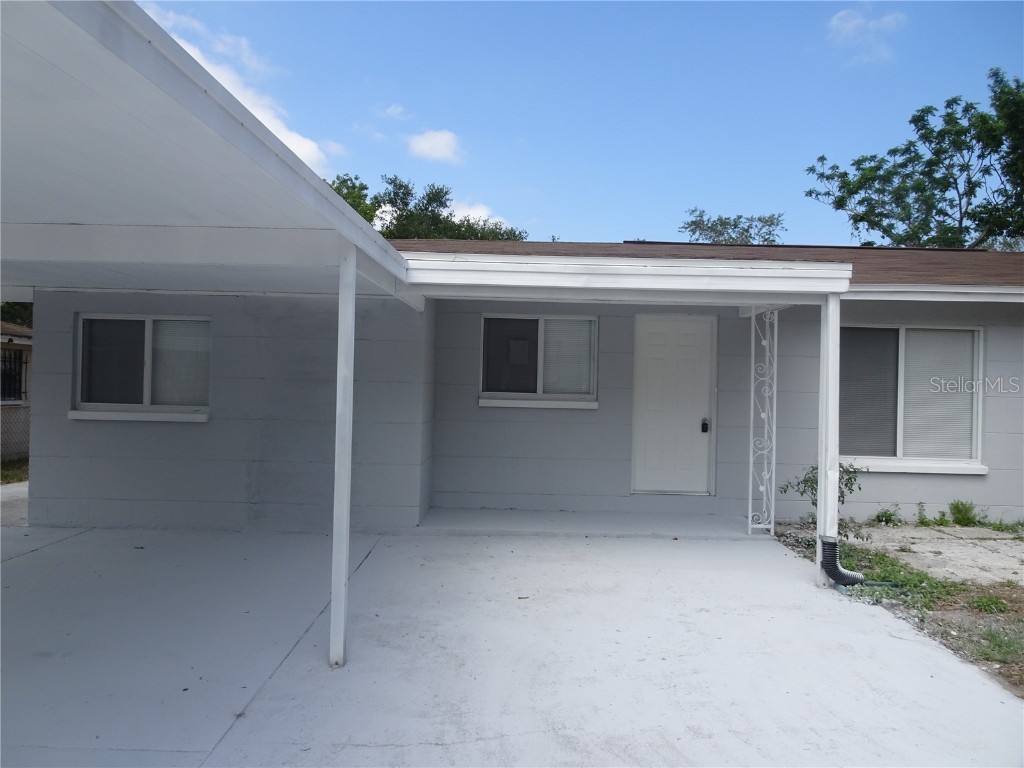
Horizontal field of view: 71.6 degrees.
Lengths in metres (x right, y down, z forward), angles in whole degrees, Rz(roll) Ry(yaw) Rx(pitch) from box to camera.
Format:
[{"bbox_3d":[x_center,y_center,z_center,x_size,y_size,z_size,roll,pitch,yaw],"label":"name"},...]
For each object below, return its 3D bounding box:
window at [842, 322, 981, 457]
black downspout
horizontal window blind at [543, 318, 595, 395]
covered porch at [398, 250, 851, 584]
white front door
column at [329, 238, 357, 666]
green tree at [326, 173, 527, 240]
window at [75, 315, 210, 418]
[{"bbox_3d":[4.458,0.106,8.082,1.790,1.520,0.100,1,-1,0],"label":"window"},{"bbox_3d":[2.593,1.370,5.574,0.340,0.380,0.140,1,-1,0],"label":"black downspout"},{"bbox_3d":[0.647,-0.315,8.146,0.630,0.870,0.045,1,-1,0],"label":"horizontal window blind"},{"bbox_3d":[0.850,0.310,6.720,3.500,2.540,2.550,1,-1,0],"label":"covered porch"},{"bbox_3d":[1.839,0.238,8.103,0.940,2.050,0.070,1,-1,0],"label":"white front door"},{"bbox_3d":[-0.950,0.394,4.024,0.083,2.370,0.083,1,-1,0],"label":"column"},{"bbox_3d":[-2.905,-1.963,20.013,6.400,7.200,5.800,1,-1,0],"label":"green tree"},{"bbox_3d":[-3.685,-0.186,7.052,1.340,1.000,0.100,1,-1,0],"label":"window"}]

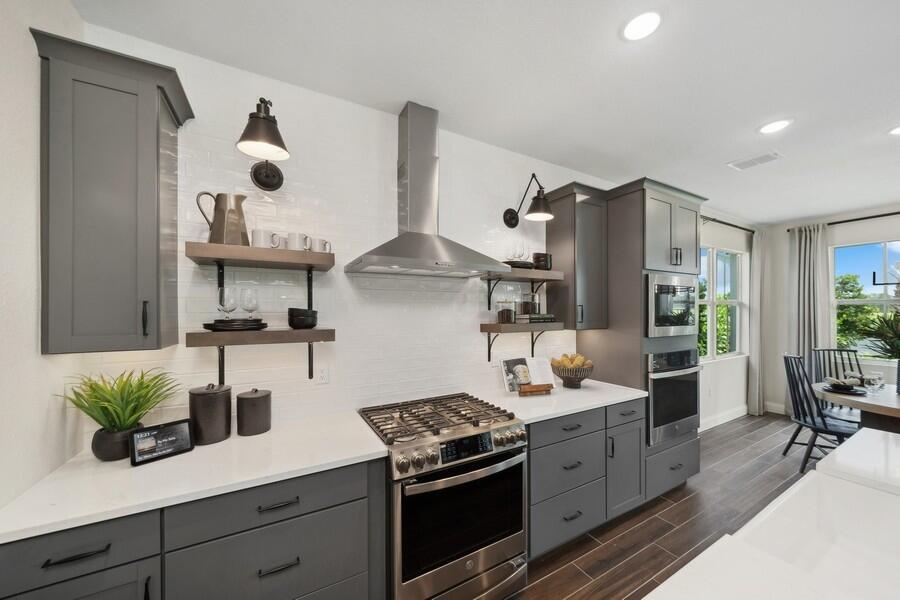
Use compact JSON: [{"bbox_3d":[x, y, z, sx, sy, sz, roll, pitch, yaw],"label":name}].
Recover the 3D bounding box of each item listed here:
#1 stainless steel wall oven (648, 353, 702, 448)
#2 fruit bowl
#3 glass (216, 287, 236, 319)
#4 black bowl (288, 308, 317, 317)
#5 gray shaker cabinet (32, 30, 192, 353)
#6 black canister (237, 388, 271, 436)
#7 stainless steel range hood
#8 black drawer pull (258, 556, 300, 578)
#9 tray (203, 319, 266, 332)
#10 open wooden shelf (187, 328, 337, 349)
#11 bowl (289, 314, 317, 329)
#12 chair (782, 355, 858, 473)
[{"bbox_3d":[1.623,0.748,2.546,0.740,0.700,0.580,1,-1,-28],"label":"stainless steel wall oven"},{"bbox_3d":[0.961,0.594,2.362,0.305,0.165,0.305,0,0,0],"label":"fruit bowl"},{"bbox_3d":[-1.084,0.017,1.461,0.080,0.164,0.080,1,-1,-28],"label":"glass"},{"bbox_3d":[-0.771,0.081,1.583,0.140,0.058,0.140,0,0,-27],"label":"black bowl"},{"bbox_3d":[-1.392,-0.369,1.302,0.385,1.165,0.335,0,0,-27],"label":"gray shaker cabinet"},{"bbox_3d":[-0.990,0.555,1.519,0.147,0.210,0.147,1,-1,-28],"label":"black canister"},{"bbox_3d":[-0.138,-0.705,1.830,0.885,1.075,0.540,0,0,-27],"label":"stainless steel range hood"},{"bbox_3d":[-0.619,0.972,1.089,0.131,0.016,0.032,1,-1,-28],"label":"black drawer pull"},{"bbox_3d":[-1.055,0.124,1.476,0.255,0.056,0.255,1,-1,-28],"label":"tray"},{"bbox_3d":[-0.904,0.179,1.507,0.600,0.061,0.250,1,-1,-28],"label":"open wooden shelf"},{"bbox_3d":[-0.771,0.119,1.582,0.140,0.060,0.140,0,0,-27],"label":"bowl"},{"bbox_3d":[3.600,1.085,2.830,0.570,1.000,0.490,-1,-1,27],"label":"chair"}]

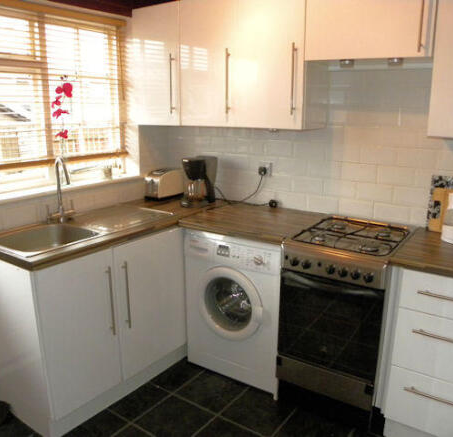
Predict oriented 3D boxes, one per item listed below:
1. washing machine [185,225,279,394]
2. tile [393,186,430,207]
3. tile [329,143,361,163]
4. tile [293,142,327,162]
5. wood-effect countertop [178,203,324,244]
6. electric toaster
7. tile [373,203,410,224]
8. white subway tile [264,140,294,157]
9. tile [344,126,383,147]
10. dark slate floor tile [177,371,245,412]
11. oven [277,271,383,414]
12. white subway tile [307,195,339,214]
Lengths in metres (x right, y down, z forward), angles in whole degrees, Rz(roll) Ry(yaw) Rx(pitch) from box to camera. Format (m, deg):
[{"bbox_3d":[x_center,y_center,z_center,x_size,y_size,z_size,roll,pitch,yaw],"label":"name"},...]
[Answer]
[{"bbox_3d":[0.171,0.473,2.602,0.607,0.856,0.580,9,16,33],"label":"washing machine"},{"bbox_3d":[0.977,-0.116,2.300,0.200,0.100,0.010,10,16,34],"label":"tile"},{"bbox_3d":[0.651,-0.367,2.450,0.200,0.100,0.010,10,17,35],"label":"tile"},{"bbox_3d":[0.492,-0.396,2.588,0.200,0.100,0.010,10,16,34],"label":"tile"},{"bbox_3d":[0.179,0.009,2.523,0.673,0.038,0.618,9,16,33],"label":"wood-effect countertop"},{"bbox_3d":[-0.429,-0.246,3.086,0.150,0.192,0.275,9,16,33],"label":"electric toaster"},{"bbox_3d":[0.898,-0.029,2.378,0.200,0.100,0.010,10,16,34],"label":"tile"},{"bbox_3d":[0.325,-0.425,2.701,0.200,0.100,0.010,9,16,33],"label":"white subway tile"},{"bbox_3d":[0.739,-0.441,2.367,0.200,0.100,0.010,10,17,35],"label":"tile"},{"bbox_3d":[-0.080,0.943,2.406,0.300,0.010,0.300,10,17,35],"label":"dark slate floor tile"},{"bbox_3d":[0.618,0.494,2.241,0.490,0.590,0.580,10,17,35],"label":"oven"},{"bbox_3d":[0.577,-0.084,2.606,0.200,0.100,0.010,9,16,33],"label":"white subway tile"}]

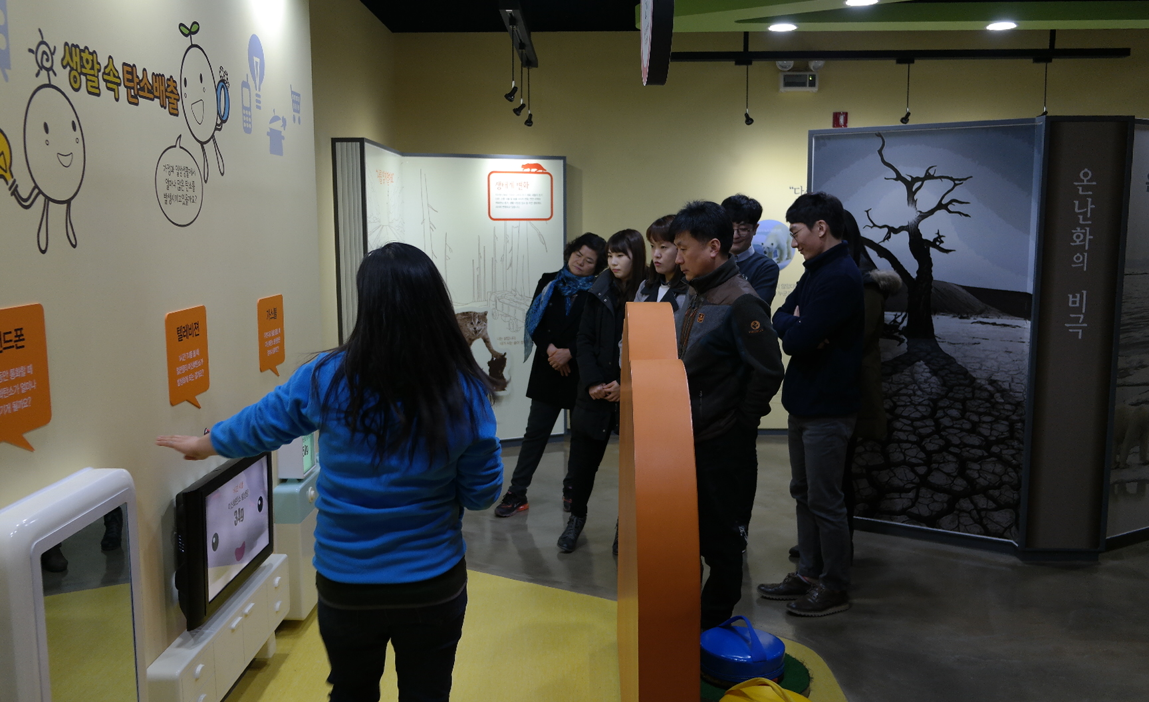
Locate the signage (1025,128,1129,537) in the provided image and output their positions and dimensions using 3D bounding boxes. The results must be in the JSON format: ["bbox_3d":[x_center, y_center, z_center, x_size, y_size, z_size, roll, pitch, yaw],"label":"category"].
[{"bbox_3d":[2.355,-0.034,4.540,0.390,2.080,0.090,0,7,0],"label":"signage"}]

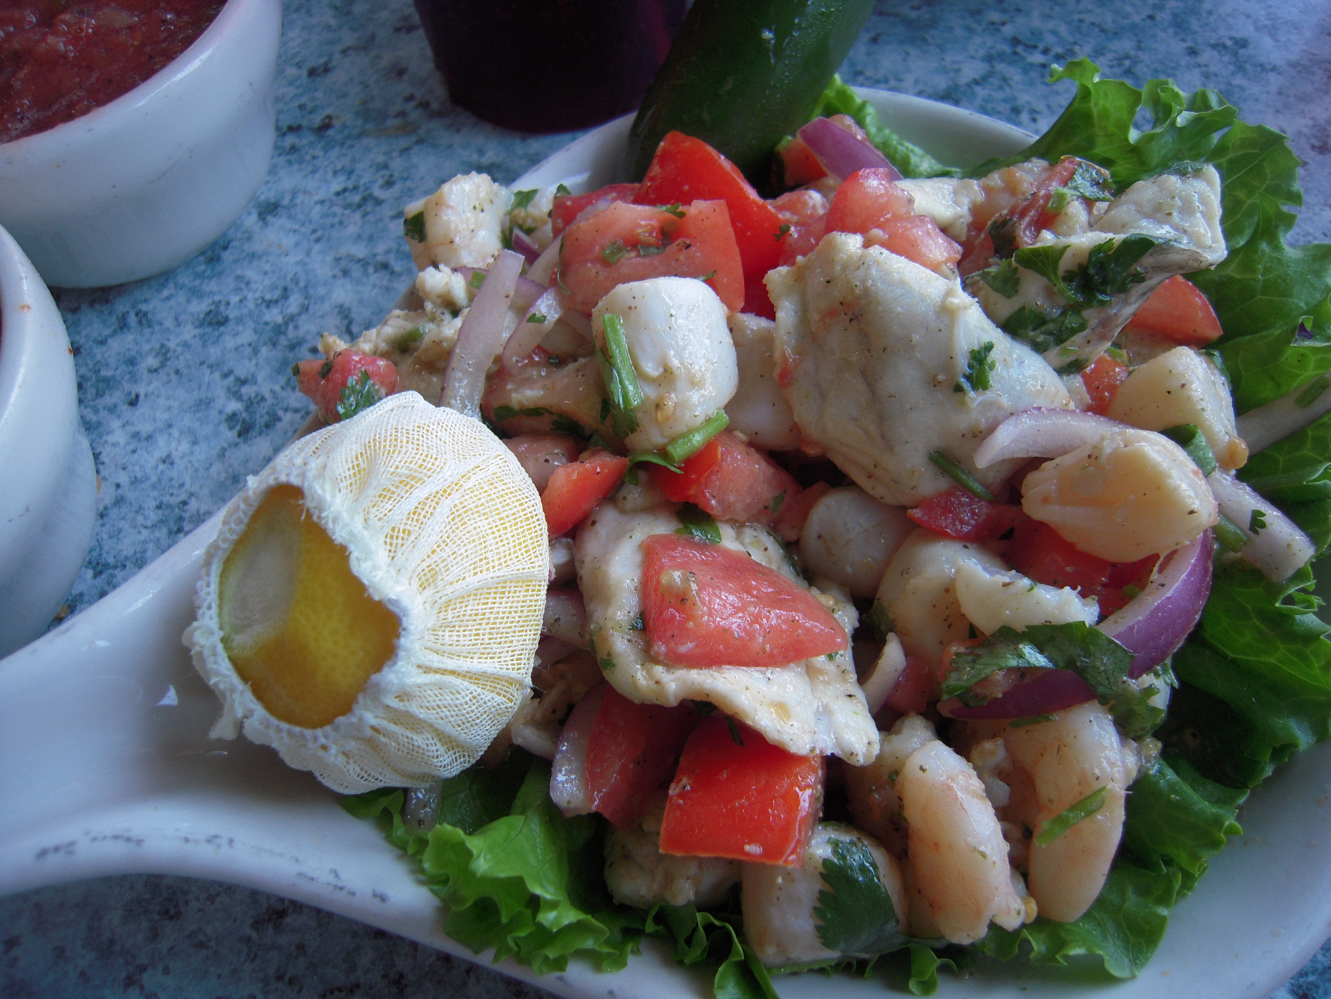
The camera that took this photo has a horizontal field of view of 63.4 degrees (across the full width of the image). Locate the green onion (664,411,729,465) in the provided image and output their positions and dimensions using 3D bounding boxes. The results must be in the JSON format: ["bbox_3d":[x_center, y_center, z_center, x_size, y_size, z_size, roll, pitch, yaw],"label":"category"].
[{"bbox_3d":[0.006,-0.011,0.190,0.013,0.004,0.004,-35,90,-20],"label":"green onion"}]

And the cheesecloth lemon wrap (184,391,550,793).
[{"bbox_3d":[-0.052,0.015,0.169,0.062,0.035,0.062,-4,84,38],"label":"cheesecloth lemon wrap"}]

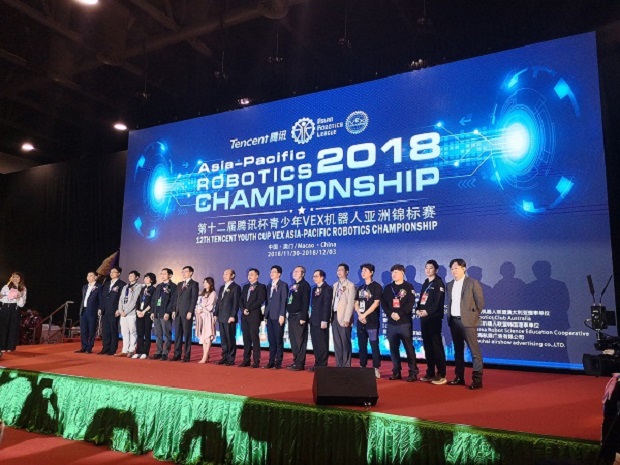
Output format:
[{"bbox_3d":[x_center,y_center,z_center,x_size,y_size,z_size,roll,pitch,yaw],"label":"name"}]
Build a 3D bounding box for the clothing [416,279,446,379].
[{"bbox_3d":[1.816,1.402,7.199,0.500,1.531,0.340,-6,-11,40],"label":"clothing"}]

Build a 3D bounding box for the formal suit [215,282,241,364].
[{"bbox_3d":[-1.493,1.612,8.792,0.520,1.513,0.330,-3,-10,24],"label":"formal suit"}]

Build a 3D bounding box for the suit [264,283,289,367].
[{"bbox_3d":[-0.580,1.577,8.376,0.490,1.487,0.320,-7,-12,41],"label":"suit"}]

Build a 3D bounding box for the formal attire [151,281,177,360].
[{"bbox_3d":[-2.891,1.707,9.549,0.510,1.514,0.320,-2,-9,20],"label":"formal attire"}]

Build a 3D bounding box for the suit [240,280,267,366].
[{"bbox_3d":[-1.000,1.598,8.567,0.500,1.491,0.330,-5,-10,34],"label":"suit"}]

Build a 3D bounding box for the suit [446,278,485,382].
[{"bbox_3d":[2.215,1.365,6.886,0.560,1.571,0.370,-6,-11,40],"label":"suit"}]

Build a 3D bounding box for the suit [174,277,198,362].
[{"bbox_3d":[-2.375,1.660,9.303,0.500,1.548,0.320,-3,-9,22],"label":"suit"}]

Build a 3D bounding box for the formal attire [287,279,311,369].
[{"bbox_3d":[-0.197,1.545,8.297,0.500,1.547,0.340,-5,-10,34],"label":"formal attire"}]

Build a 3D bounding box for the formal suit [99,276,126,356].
[{"bbox_3d":[-4.209,1.771,10.312,0.550,1.577,0.340,-1,-9,14],"label":"formal suit"}]

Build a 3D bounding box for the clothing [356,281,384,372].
[{"bbox_3d":[0.949,1.469,7.689,0.480,1.447,0.340,-5,-10,34],"label":"clothing"}]

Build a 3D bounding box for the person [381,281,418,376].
[{"bbox_3d":[1.371,1.445,7.333,0.570,1.469,0.350,-3,-10,27],"label":"person"}]

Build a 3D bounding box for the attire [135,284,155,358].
[{"bbox_3d":[-3.276,1.732,9.568,0.460,1.439,0.320,-2,-9,18],"label":"attire"}]

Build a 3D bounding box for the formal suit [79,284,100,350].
[{"bbox_3d":[-4.700,1.791,10.300,0.510,1.487,0.330,-2,-9,20],"label":"formal suit"}]

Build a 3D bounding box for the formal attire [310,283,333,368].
[{"bbox_3d":[0.189,1.548,7.964,0.330,1.444,0.480,9,-12,-43],"label":"formal attire"}]

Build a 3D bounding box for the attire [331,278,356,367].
[{"bbox_3d":[0.537,1.492,7.756,0.330,1.504,0.490,9,-12,-44],"label":"attire"}]

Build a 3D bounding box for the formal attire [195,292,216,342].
[{"bbox_3d":[-1.962,1.582,9.079,0.410,0.979,0.350,-5,-10,33],"label":"formal attire"}]

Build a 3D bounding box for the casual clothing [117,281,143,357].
[{"bbox_3d":[-3.679,1.754,9.911,0.460,1.454,0.300,-3,-9,25],"label":"casual clothing"}]

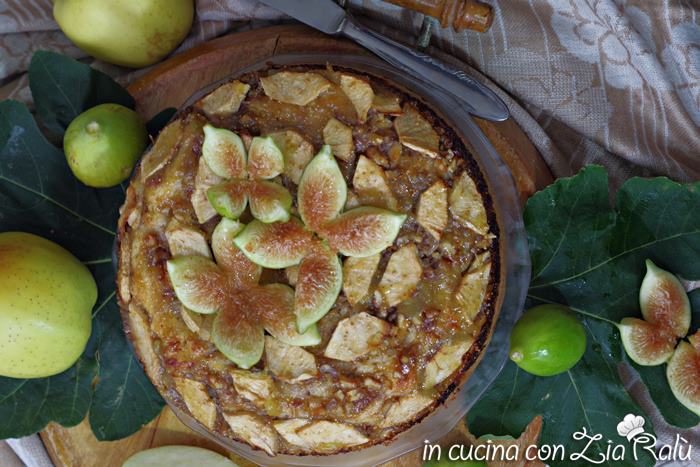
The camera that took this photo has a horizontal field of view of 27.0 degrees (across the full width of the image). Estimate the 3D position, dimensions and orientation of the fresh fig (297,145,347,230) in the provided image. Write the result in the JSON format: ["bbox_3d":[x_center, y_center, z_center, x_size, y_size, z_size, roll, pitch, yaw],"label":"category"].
[{"bbox_3d":[-0.016,-0.026,0.868,0.027,0.017,0.052,10,87,1],"label":"fresh fig"}]

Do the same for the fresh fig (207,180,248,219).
[{"bbox_3d":[-0.072,-0.020,0.864,0.027,0.017,0.021,-39,83,-1],"label":"fresh fig"}]

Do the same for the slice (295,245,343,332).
[{"bbox_3d":[-0.018,0.032,0.853,0.026,0.020,0.053,18,86,5],"label":"slice"}]

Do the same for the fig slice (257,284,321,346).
[{"bbox_3d":[-0.036,0.049,0.868,0.048,0.016,0.027,40,87,2],"label":"fig slice"}]

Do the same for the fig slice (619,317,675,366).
[{"bbox_3d":[0.180,0.066,0.885,0.036,0.020,0.026,21,86,5],"label":"fig slice"}]

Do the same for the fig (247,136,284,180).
[{"bbox_3d":[-0.051,-0.044,0.868,0.023,0.013,0.027,27,87,2],"label":"fig"}]

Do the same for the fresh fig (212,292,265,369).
[{"bbox_3d":[-0.066,0.056,0.857,0.030,0.020,0.046,-6,84,3],"label":"fresh fig"}]

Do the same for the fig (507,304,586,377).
[{"bbox_3d":[0.122,0.066,0.900,0.048,0.044,0.044,-24,87,-22],"label":"fig"}]

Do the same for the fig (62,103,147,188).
[{"bbox_3d":[-0.150,-0.054,0.893,0.050,0.048,0.050,0,62,23],"label":"fig"}]

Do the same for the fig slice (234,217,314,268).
[{"bbox_3d":[-0.045,0.005,0.857,0.049,0.020,0.028,-3,84,3],"label":"fig slice"}]

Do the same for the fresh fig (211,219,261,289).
[{"bbox_3d":[-0.067,0.012,0.863,0.025,0.019,0.044,-18,83,2],"label":"fresh fig"}]

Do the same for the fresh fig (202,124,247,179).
[{"bbox_3d":[-0.074,-0.048,0.868,0.022,0.014,0.039,-39,87,-2],"label":"fresh fig"}]

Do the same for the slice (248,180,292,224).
[{"bbox_3d":[-0.048,-0.018,0.862,0.024,0.018,0.032,-43,83,-1],"label":"slice"}]

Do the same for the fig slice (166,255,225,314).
[{"bbox_3d":[-0.091,0.029,0.868,0.039,0.016,0.030,29,87,2],"label":"fig slice"}]

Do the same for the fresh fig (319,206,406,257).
[{"bbox_3d":[0.008,-0.002,0.868,0.053,0.017,0.028,-14,87,-1],"label":"fresh fig"}]

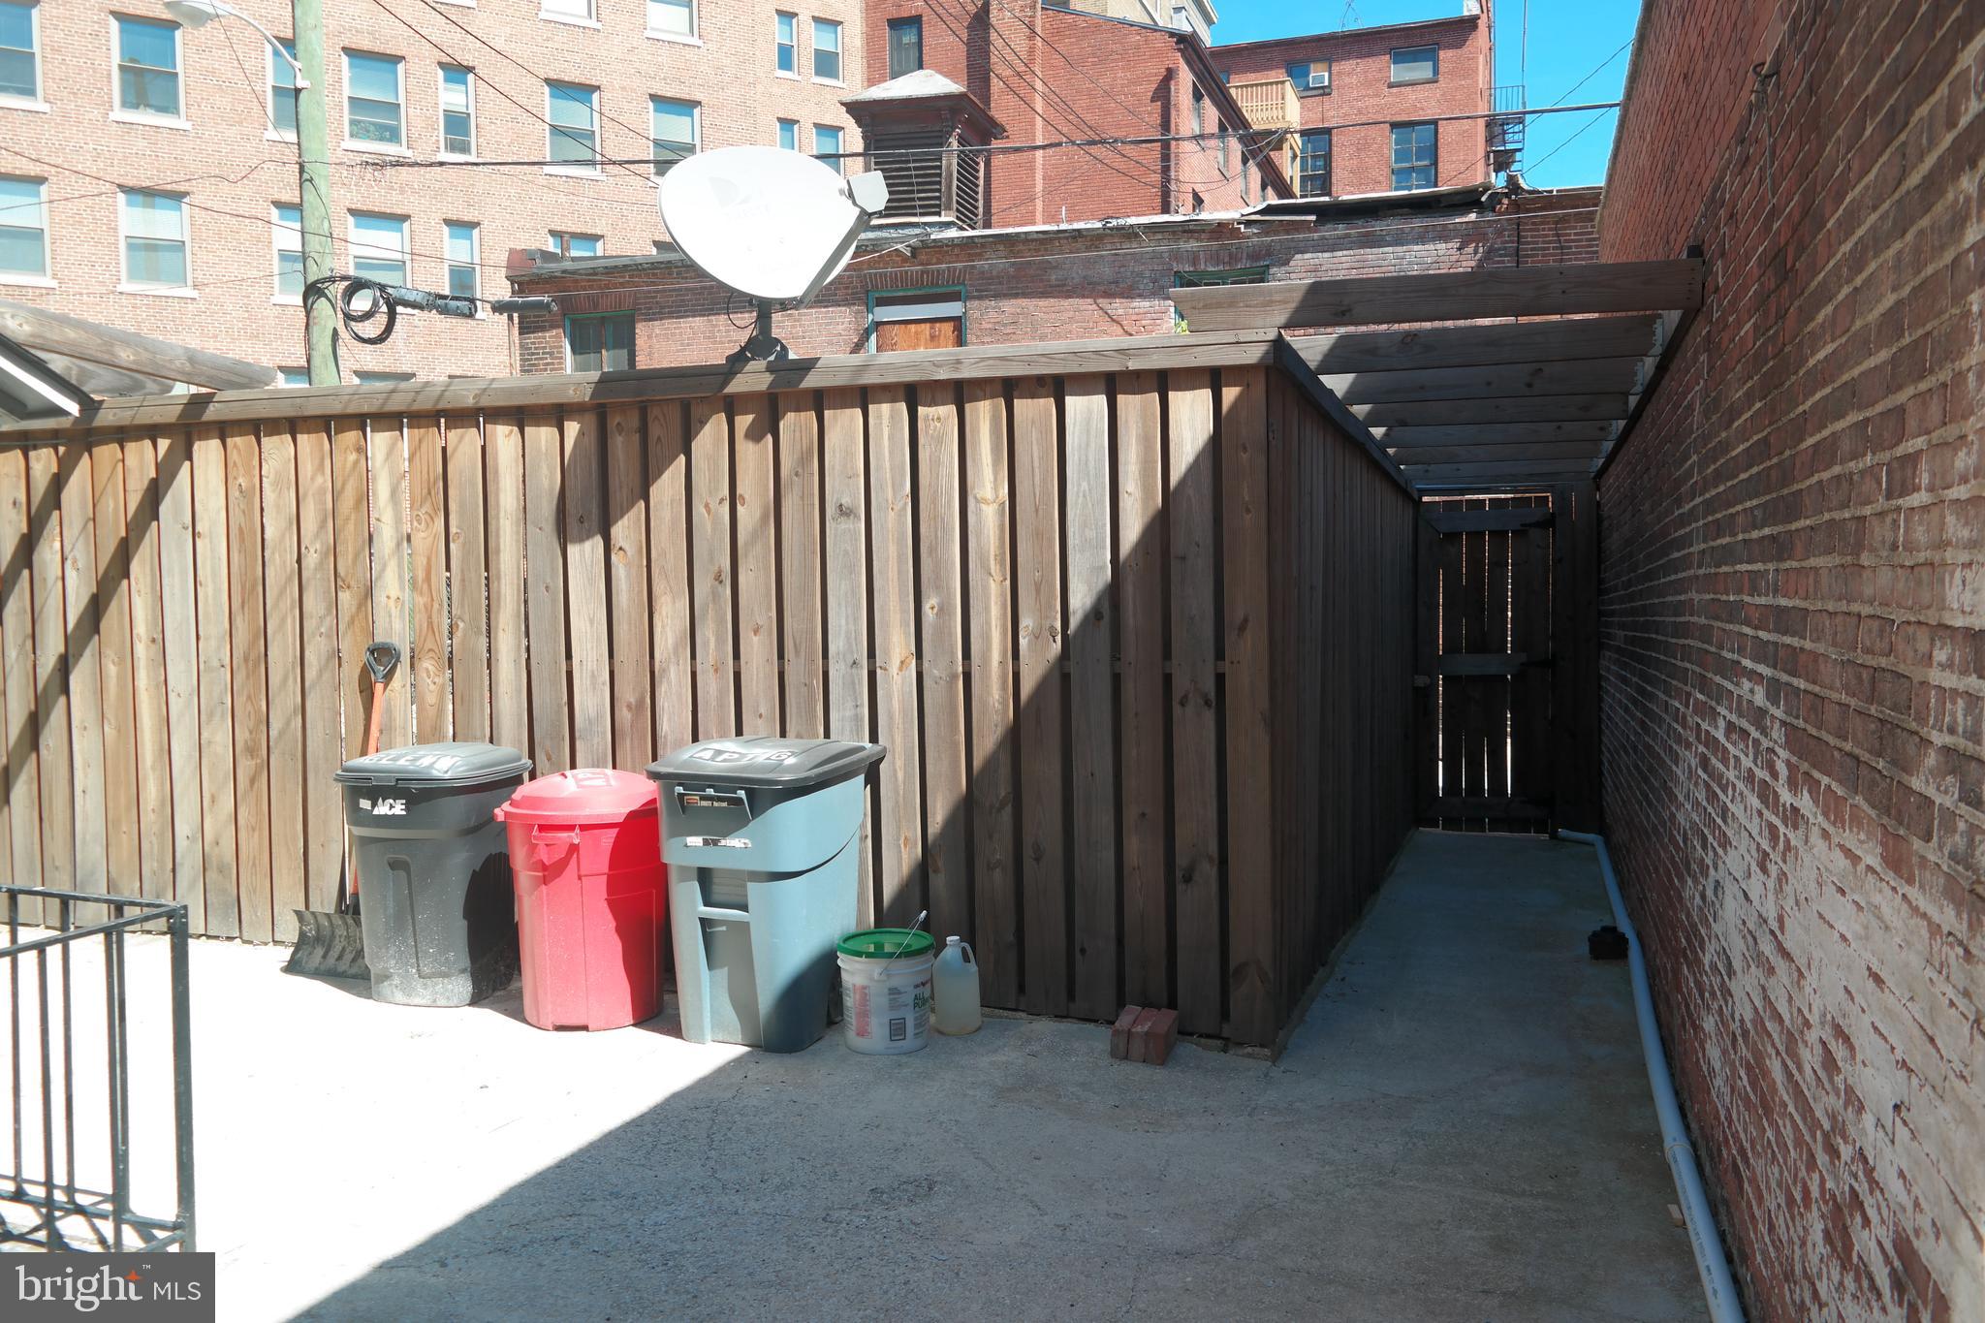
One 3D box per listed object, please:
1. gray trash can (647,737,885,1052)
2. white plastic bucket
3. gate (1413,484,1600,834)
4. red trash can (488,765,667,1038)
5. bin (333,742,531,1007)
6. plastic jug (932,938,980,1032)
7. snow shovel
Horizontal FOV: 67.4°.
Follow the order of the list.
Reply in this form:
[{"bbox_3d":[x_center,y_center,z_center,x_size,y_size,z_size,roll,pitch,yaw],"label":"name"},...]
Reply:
[{"bbox_3d":[-0.720,0.737,4.922,0.600,0.960,0.650,0,2,17],"label":"gray trash can"},{"bbox_3d":[-0.342,1.057,4.760,0.310,0.325,0.310,-1,2,0],"label":"white plastic bucket"},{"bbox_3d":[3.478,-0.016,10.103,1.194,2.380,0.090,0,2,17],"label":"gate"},{"bbox_3d":[-1.371,0.792,5.085,0.600,0.820,0.620,-1,2,0],"label":"red trash can"},{"bbox_3d":[-1.988,0.734,5.356,0.510,0.880,0.530,0,2,17],"label":"bin"},{"bbox_3d":[-0.123,1.062,4.918,0.160,0.308,0.160,0,2,17],"label":"plastic jug"},{"bbox_3d":[-2.345,0.538,5.574,0.490,1.270,0.150,0,-11,17],"label":"snow shovel"}]

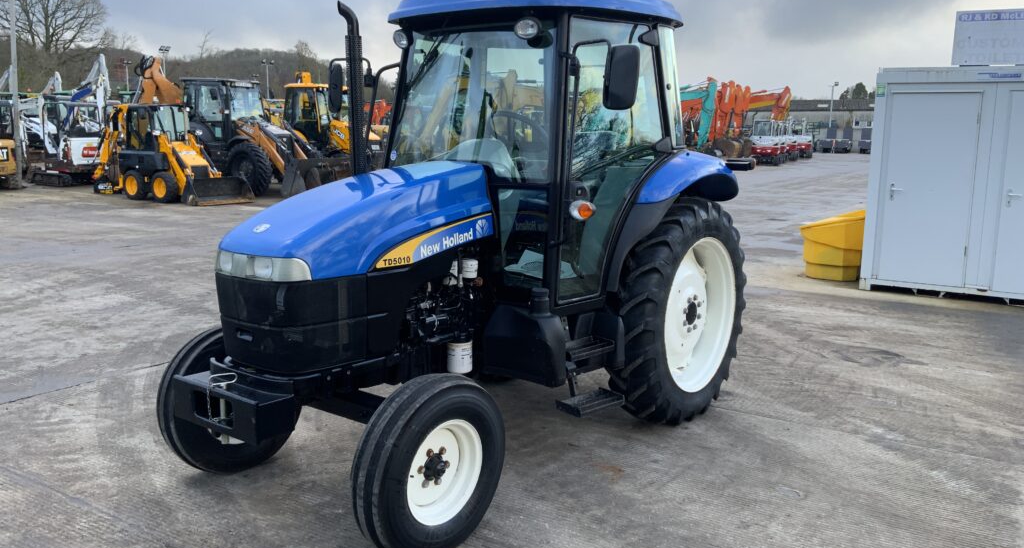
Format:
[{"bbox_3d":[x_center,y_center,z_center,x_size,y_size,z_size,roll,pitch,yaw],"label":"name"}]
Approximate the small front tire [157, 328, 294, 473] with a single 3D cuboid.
[{"bbox_3d":[-1.512,0.675,4.642,0.210,0.788,0.796,9,13,40],"label":"small front tire"}]

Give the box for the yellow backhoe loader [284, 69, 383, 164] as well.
[{"bbox_3d":[-5.270,-4.450,25.800,5.700,3.500,2.350,7,11,34],"label":"yellow backhoe loader"}]

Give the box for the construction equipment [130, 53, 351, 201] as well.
[{"bbox_3d":[-7.750,-4.130,23.400,6.700,3.600,2.400,5,10,22],"label":"construction equipment"}]

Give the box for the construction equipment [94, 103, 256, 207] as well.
[{"bbox_3d":[-8.702,-2.996,21.073,4.800,2.300,1.550,7,12,32],"label":"construction equipment"}]

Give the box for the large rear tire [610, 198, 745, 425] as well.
[{"bbox_3d":[1.091,0.234,5.473,0.340,1.431,1.445,8,12,37],"label":"large rear tire"}]

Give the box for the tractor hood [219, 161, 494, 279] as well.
[{"bbox_3d":[-0.762,-0.296,4.208,0.730,0.500,1.380,8,12,37],"label":"tractor hood"}]

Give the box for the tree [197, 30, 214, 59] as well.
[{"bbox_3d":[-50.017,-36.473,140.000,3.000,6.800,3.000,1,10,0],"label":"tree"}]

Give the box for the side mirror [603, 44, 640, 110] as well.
[{"bbox_3d":[0.504,-0.930,4.050,0.185,0.290,0.080,4,10,21],"label":"side mirror"}]

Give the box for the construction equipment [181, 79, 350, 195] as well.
[{"bbox_3d":[-6.742,-3.710,23.143,5.500,3.050,2.350,6,11,30],"label":"construction equipment"}]

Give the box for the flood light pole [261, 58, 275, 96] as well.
[{"bbox_3d":[-16.676,-11.582,58.921,0.980,6.261,0.350,-2,10,-15],"label":"flood light pole"}]

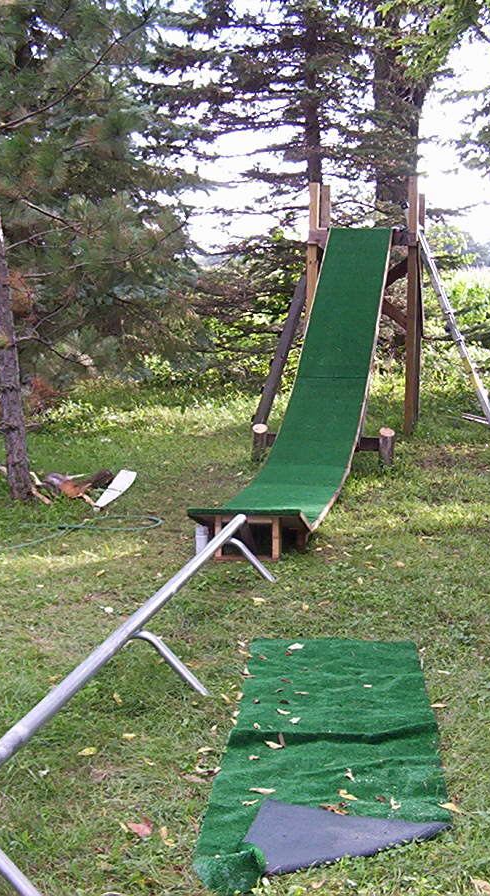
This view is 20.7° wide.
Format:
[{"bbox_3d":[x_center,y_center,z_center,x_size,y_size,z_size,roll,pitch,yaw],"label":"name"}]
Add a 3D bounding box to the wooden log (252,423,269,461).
[{"bbox_3d":[0.118,-0.029,10.560,0.115,0.255,0.115,1,8,10],"label":"wooden log"}]

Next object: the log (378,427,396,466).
[{"bbox_3d":[1.103,0.000,10.380,0.115,0.265,0.115,1,8,10],"label":"log"}]

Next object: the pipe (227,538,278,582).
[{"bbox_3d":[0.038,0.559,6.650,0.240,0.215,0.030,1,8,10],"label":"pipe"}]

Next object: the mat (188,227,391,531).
[{"bbox_3d":[0.568,-0.816,10.188,0.625,1.887,6.440,1,8,10],"label":"mat"}]

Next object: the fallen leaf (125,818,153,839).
[{"bbox_3d":[-0.270,0.969,3.419,0.070,0.020,0.070,1,8,10],"label":"fallen leaf"}]

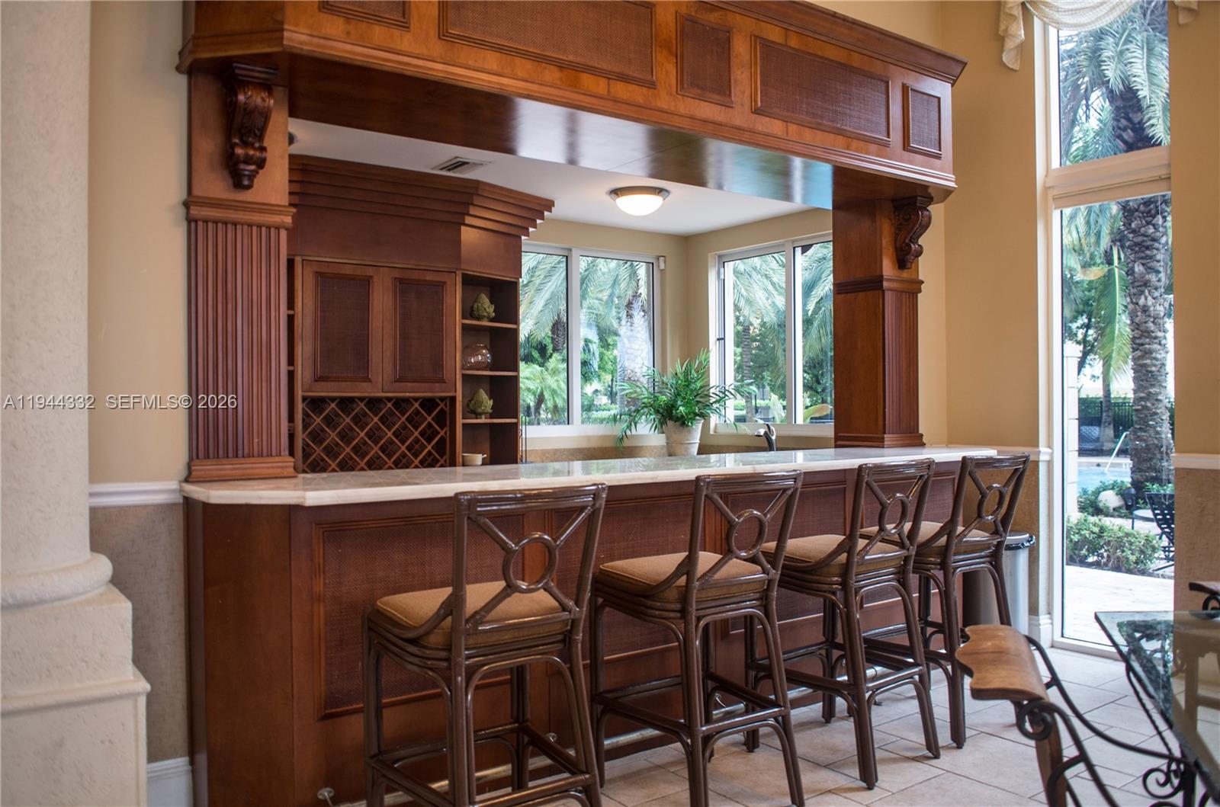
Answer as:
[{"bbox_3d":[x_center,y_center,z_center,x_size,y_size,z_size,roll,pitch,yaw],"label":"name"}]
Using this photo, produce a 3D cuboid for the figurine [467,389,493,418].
[{"bbox_3d":[-0.890,0.002,6.269,0.171,0.213,0.171,-1,0,0],"label":"figurine"}]

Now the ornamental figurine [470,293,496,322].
[{"bbox_3d":[-0.874,-0.656,6.269,0.178,0.206,0.178,-1,0,0],"label":"ornamental figurine"}]

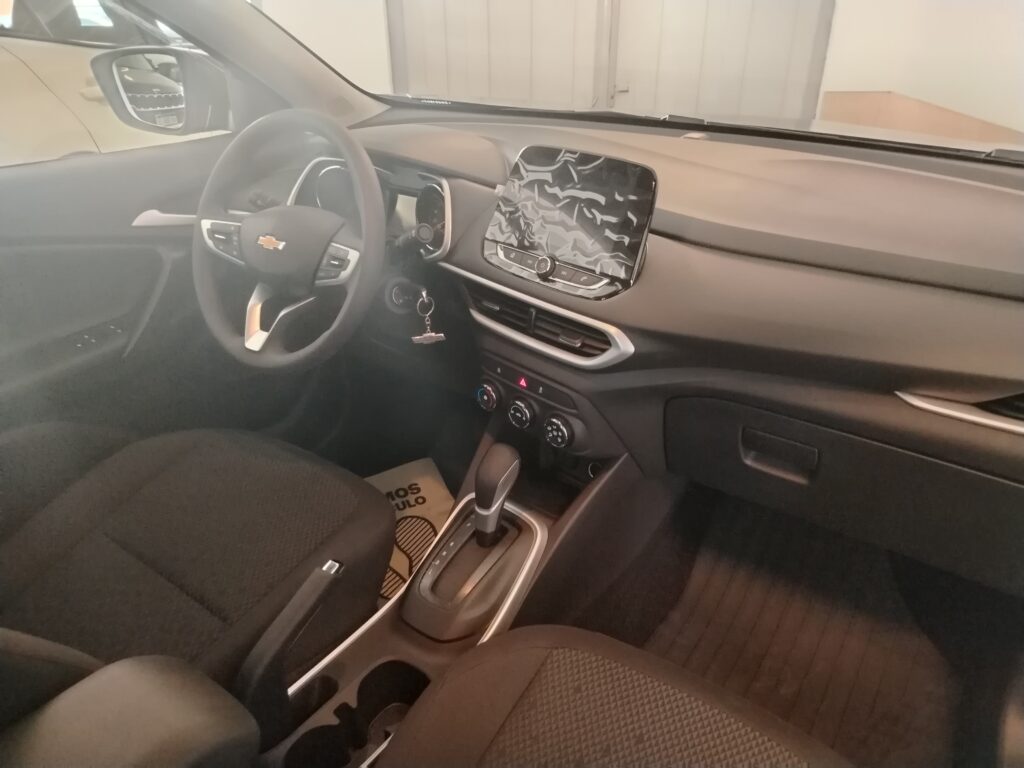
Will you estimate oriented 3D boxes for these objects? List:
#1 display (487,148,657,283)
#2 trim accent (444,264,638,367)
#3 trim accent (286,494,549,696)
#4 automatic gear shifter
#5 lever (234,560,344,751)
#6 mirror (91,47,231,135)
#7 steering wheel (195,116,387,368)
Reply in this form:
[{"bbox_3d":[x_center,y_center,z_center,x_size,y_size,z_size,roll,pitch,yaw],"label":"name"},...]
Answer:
[{"bbox_3d":[0.076,-0.224,0.954,0.230,0.158,0.035,21,6,39],"label":"display"},{"bbox_3d":[0.018,-0.096,0.982,0.350,0.090,0.040,20,9,38],"label":"trim accent"},{"bbox_3d":[-0.103,0.275,0.891,0.152,0.070,0.385,14,37,30],"label":"trim accent"},{"bbox_3d":[-0.025,0.150,0.970,0.045,0.140,0.056,14,18,30],"label":"automatic gear shifter"},{"bbox_3d":[-0.251,0.292,0.765,0.043,0.065,0.225,14,50,30],"label":"lever"},{"bbox_3d":[-0.655,-0.559,1.365,0.230,0.157,0.125,11,27,24],"label":"mirror"},{"bbox_3d":[-0.325,-0.207,1.030,0.370,0.370,0.095,14,5,29],"label":"steering wheel"}]

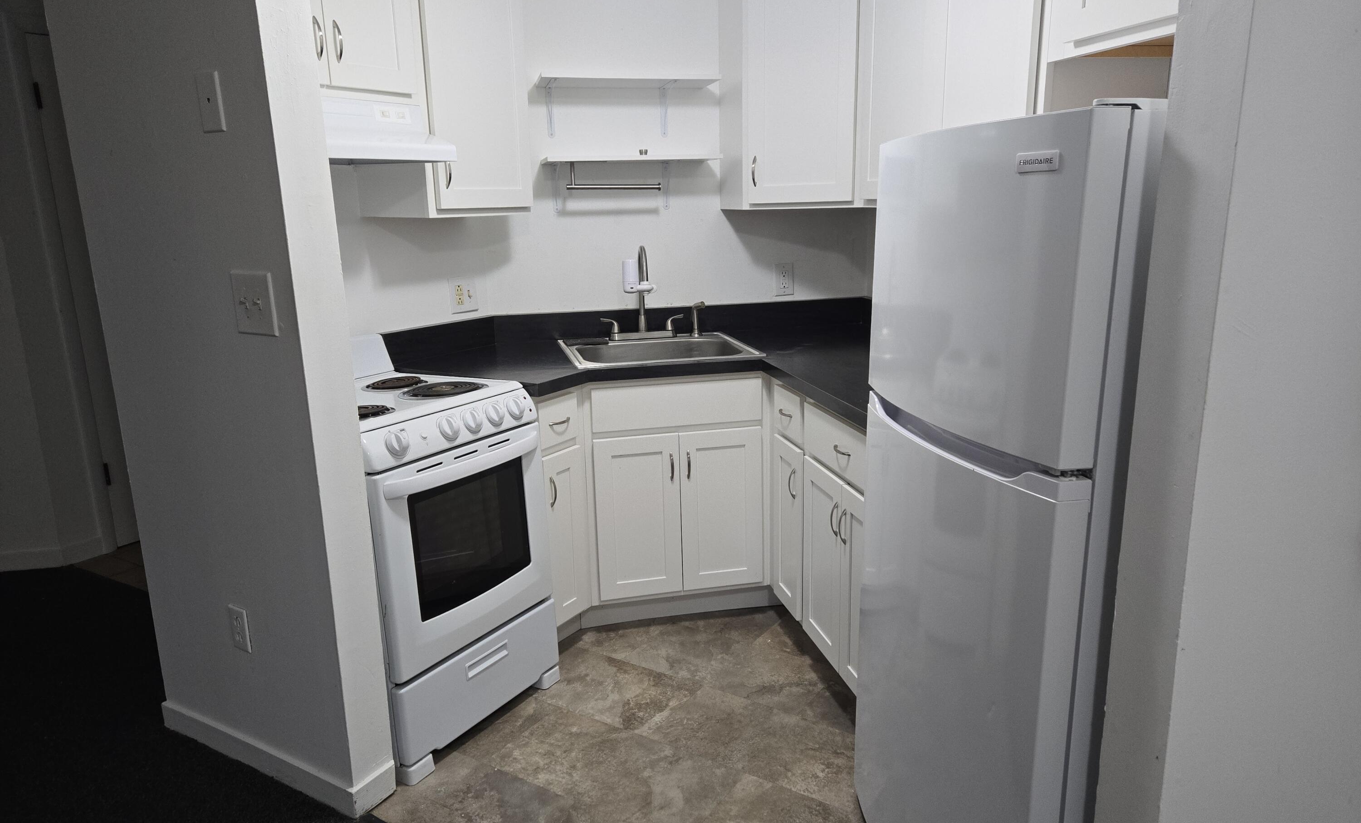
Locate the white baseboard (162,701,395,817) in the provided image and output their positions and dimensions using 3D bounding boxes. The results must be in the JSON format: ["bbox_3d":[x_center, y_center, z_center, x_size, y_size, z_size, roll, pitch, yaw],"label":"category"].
[{"bbox_3d":[-1.076,0.875,2.383,0.801,0.072,0.122,7,15,31],"label":"white baseboard"}]

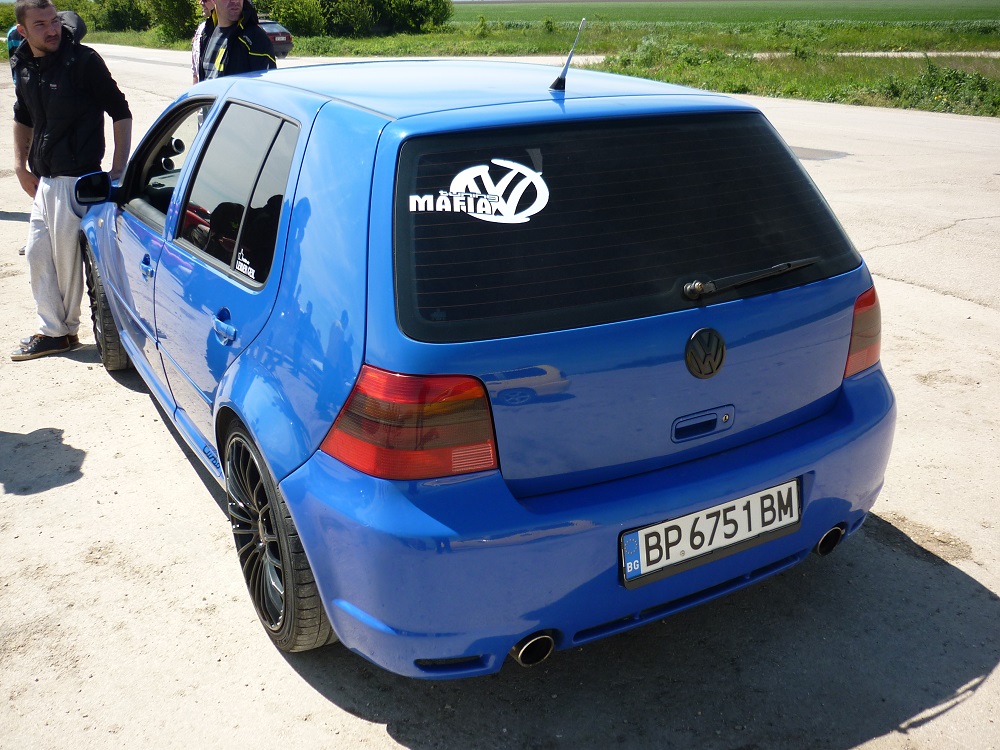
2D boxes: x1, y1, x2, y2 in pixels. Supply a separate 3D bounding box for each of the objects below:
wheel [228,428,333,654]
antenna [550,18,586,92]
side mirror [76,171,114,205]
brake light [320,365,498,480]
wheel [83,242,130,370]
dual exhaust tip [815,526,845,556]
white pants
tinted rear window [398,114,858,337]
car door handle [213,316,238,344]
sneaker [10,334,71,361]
[{"bbox_3d":[-0.538,0.380,2.479,0.225,0.638,0.638,-10,22,-28],"label":"wheel"},{"bbox_3d":[0.167,-0.784,2.340,0.030,0.205,0.050,-12,57,-28],"label":"antenna"},{"bbox_3d":[-1.530,-0.716,3.605,0.162,0.127,0.095,-19,27,-41],"label":"side mirror"},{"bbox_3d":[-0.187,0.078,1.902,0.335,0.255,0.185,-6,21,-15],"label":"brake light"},{"bbox_3d":[-1.799,-0.359,4.519,0.225,0.638,0.638,-10,22,-25],"label":"wheel"},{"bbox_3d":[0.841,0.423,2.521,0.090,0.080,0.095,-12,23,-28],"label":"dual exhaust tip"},{"bbox_3d":[-2.216,-0.605,4.758,0.330,0.870,0.250,11,23,29],"label":"white pants"},{"bbox_3d":[0.333,-0.374,2.188,1.320,0.500,0.100,-12,-13,-28],"label":"tinted rear window"},{"bbox_3d":[-0.650,-0.106,2.269,0.045,0.055,0.185,-12,23,-28],"label":"car door handle"},{"bbox_3d":[-2.318,-0.166,4.769,0.280,0.107,0.102,-17,26,-38],"label":"sneaker"}]

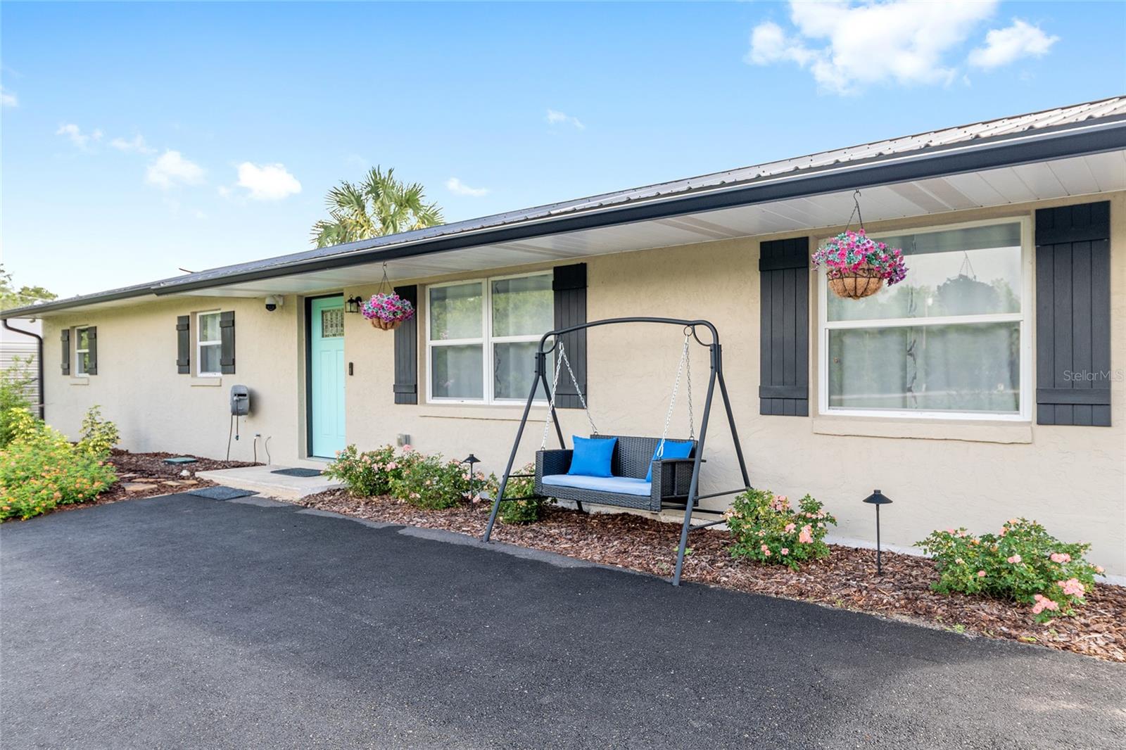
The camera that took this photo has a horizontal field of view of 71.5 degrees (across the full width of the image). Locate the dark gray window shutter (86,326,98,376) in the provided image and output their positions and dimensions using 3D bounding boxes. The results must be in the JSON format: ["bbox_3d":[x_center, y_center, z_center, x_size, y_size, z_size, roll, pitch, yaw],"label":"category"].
[{"bbox_3d":[-8.671,-0.447,14.395,0.360,0.890,0.042,0,0,40],"label":"dark gray window shutter"}]

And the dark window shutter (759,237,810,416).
[{"bbox_3d":[1.633,-0.348,5.787,0.376,1.303,0.045,0,0,40],"label":"dark window shutter"}]

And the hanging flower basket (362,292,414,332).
[{"bbox_3d":[-1.597,-0.583,7.147,0.480,0.370,0.480,0,0,0],"label":"hanging flower basket"}]

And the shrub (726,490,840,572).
[{"bbox_3d":[1.416,1.000,5.103,0.713,0.499,0.642,0,0,40],"label":"shrub"}]

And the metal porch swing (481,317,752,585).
[{"bbox_3d":[0.441,0.432,5.924,1.850,1.725,1.170,0,0,44],"label":"metal porch swing"}]

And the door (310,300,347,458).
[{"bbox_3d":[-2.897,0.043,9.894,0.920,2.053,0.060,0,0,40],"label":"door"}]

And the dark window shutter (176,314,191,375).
[{"bbox_3d":[-5.876,-0.463,12.092,0.380,0.890,0.045,0,0,40],"label":"dark window shutter"}]

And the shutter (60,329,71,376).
[{"bbox_3d":[-9.791,-0.440,15.379,0.380,0.890,0.045,0,0,40],"label":"shutter"}]

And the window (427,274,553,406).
[{"bbox_3d":[-0.769,-0.335,8.021,1.891,1.296,0.090,0,0,40],"label":"window"}]

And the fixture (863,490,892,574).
[{"bbox_3d":[1.962,0.977,4.854,0.180,0.524,0.180,0,0,40],"label":"fixture"}]

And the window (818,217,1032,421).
[{"bbox_3d":[2.443,-0.354,5.372,1.375,1.292,0.090,0,0,40],"label":"window"}]

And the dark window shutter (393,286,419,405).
[{"bbox_3d":[-1.742,-0.325,8.621,0.376,1.303,0.045,0,0,40],"label":"dark window shutter"}]

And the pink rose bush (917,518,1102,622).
[{"bbox_3d":[2.385,1.023,4.224,0.869,0.468,0.738,0,0,40],"label":"pink rose bush"}]

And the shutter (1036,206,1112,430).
[{"bbox_3d":[3.015,-0.351,4.626,0.376,1.303,0.045,0,0,40],"label":"shutter"}]

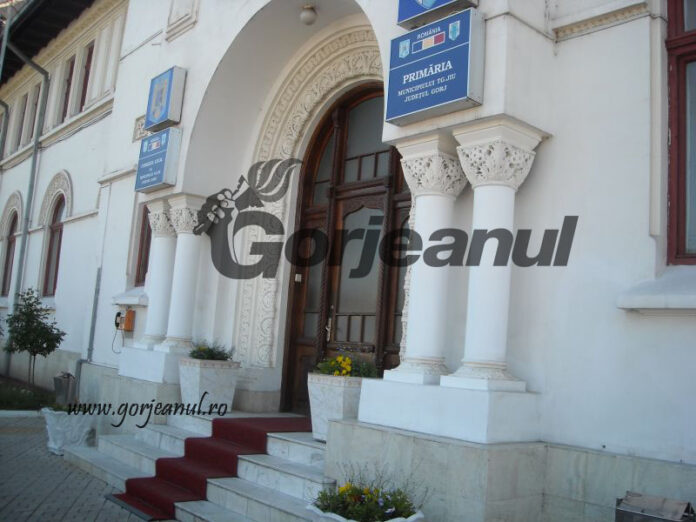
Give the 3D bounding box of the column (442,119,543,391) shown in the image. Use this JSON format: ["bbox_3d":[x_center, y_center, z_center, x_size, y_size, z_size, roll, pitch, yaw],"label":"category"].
[{"bbox_3d":[0.975,-0.027,4.854,0.432,1.795,0.432,10,-9,-39],"label":"column"}]

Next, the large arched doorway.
[{"bbox_3d":[0.107,-0.104,7.662,0.150,3.703,2.282,10,-9,-39],"label":"large arched doorway"}]

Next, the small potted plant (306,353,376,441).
[{"bbox_3d":[-0.022,1.349,6.840,0.541,0.796,0.541,10,-9,-39],"label":"small potted plant"}]

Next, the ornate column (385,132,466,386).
[{"bbox_3d":[0.614,-0.002,5.288,0.425,1.795,0.425,10,-9,-39],"label":"ornate column"}]

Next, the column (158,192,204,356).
[{"bbox_3d":[-1.924,0.175,8.332,0.425,1.795,0.425,10,-9,-39],"label":"column"}]

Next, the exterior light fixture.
[{"bbox_3d":[-0.444,-2.798,8.018,0.188,0.231,0.188,4,-7,0],"label":"exterior light fixture"}]

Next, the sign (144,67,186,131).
[{"bbox_3d":[-2.443,-2.143,9.423,0.161,0.713,0.717,10,-9,-39],"label":"sign"}]

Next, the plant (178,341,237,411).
[{"bbox_3d":[-1.560,1.296,7.922,0.511,0.749,0.511,10,-9,-39],"label":"plant"}]

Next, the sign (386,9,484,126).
[{"bbox_3d":[0.680,-1.490,5.531,0.175,0.686,0.847,10,-9,-39],"label":"sign"}]

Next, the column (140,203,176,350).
[{"bbox_3d":[-2.497,0.225,9.504,0.443,1.940,0.463,10,-9,-39],"label":"column"}]

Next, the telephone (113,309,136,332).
[{"bbox_3d":[-3.555,0.956,11.200,0.184,0.333,0.310,10,-9,-39],"label":"telephone"}]

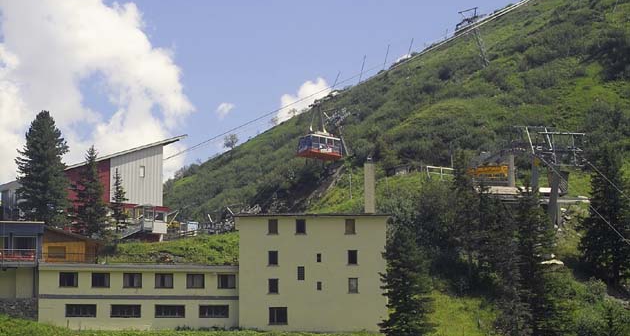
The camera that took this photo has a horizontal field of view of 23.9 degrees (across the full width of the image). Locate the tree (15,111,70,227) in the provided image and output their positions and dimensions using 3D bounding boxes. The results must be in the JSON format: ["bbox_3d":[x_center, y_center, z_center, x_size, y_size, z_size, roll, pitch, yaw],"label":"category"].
[{"bbox_3d":[-29.055,0.488,159.000,5.824,13.478,5.824,-1,-10,0],"label":"tree"}]

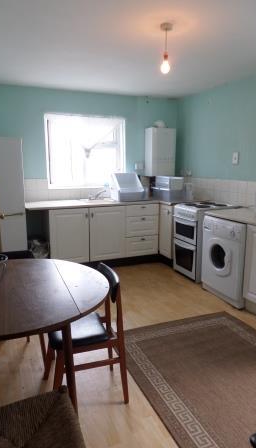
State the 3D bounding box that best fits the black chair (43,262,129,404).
[{"bbox_3d":[-0.263,0.653,1.835,0.480,0.770,0.430,-3,10,-18],"label":"black chair"}]

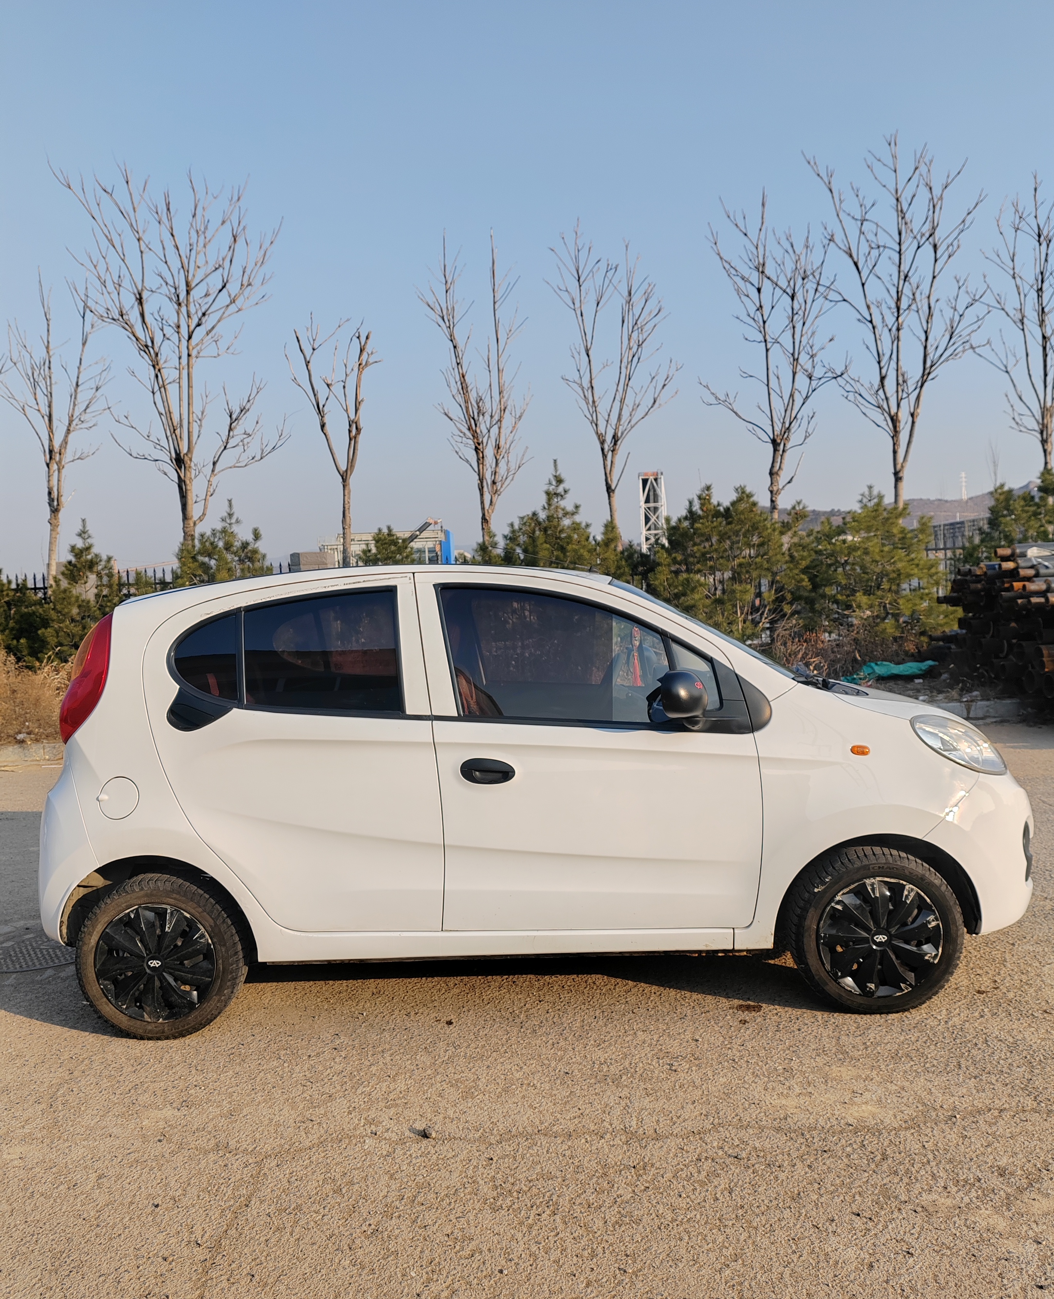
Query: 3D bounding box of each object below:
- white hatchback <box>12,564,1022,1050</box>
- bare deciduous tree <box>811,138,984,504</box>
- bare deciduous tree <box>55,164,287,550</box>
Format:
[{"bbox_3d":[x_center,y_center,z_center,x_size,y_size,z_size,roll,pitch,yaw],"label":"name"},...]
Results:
[{"bbox_3d":[0.018,0.439,4.292,3.560,1.520,1.640,-2,3,1],"label":"white hatchback"},{"bbox_3d":[4.654,-2.998,13.727,2.255,6.737,2.143,-2,3,0],"label":"bare deciduous tree"},{"bbox_3d":[-4.567,-2.752,14.222,3.058,6.934,2.905,-2,3,0],"label":"bare deciduous tree"}]

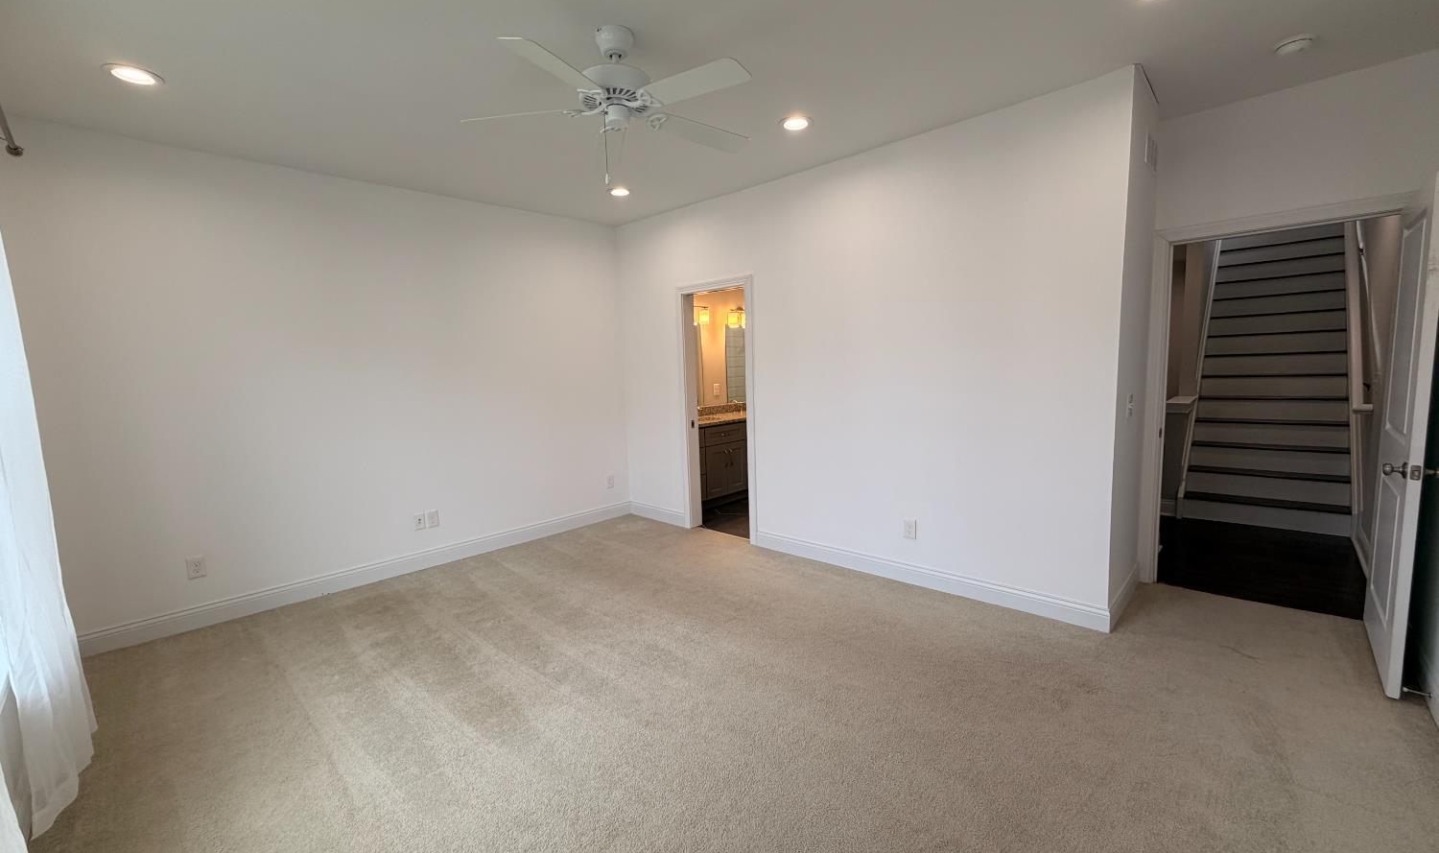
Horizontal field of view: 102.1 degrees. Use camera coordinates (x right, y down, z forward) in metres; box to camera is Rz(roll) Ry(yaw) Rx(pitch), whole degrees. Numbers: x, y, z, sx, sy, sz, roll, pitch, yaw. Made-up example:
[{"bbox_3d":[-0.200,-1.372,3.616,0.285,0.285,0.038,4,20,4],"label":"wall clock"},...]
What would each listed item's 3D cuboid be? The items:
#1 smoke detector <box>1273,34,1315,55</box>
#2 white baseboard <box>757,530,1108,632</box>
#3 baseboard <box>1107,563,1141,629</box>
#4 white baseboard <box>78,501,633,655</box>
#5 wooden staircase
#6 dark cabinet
[{"bbox_3d":[2.499,-1.651,2.534,0.132,0.038,0.132,4,9,44],"label":"smoke detector"},{"bbox_3d":[1.160,0.938,3.793,2.354,0.118,0.020,4,9,44],"label":"white baseboard"},{"bbox_3d":[2.300,0.953,3.297,0.020,0.118,0.880,4,9,44],"label":"baseboard"},{"bbox_3d":[-2.197,0.992,4.380,0.020,0.118,3.802,4,9,44],"label":"white baseboard"},{"bbox_3d":[5.335,-0.758,5.613,0.995,2.800,3.200,4,9,44],"label":"wooden staircase"},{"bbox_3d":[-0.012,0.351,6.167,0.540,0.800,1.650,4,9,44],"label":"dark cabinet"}]

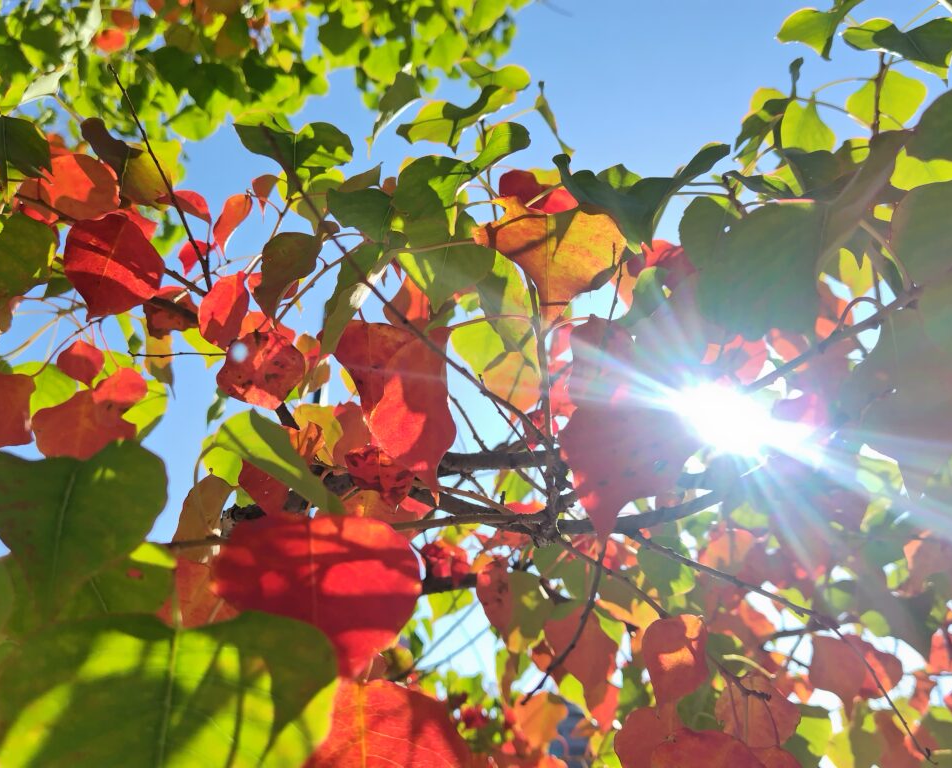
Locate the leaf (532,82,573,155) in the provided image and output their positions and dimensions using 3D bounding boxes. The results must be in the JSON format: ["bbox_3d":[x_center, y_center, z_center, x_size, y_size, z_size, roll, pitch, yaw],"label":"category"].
[{"bbox_3d":[0.058,-0.197,0.505,0.015,0.054,0.030,-27,1,16],"label":"leaf"}]

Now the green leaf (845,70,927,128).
[{"bbox_3d":[0.287,-0.198,0.476,0.056,0.043,0.020,0,0,31],"label":"green leaf"}]

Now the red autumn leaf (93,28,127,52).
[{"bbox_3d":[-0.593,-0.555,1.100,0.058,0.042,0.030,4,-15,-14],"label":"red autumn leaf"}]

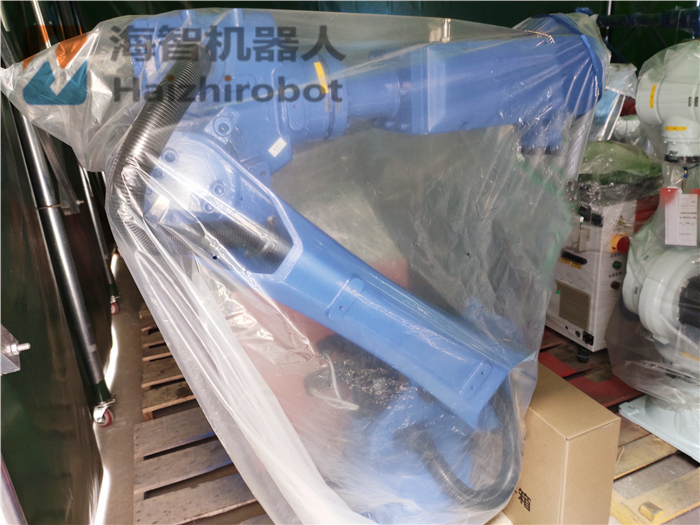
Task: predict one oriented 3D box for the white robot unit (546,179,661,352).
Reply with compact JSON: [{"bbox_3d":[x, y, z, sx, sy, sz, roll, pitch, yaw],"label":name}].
[{"bbox_3d":[0.895,0.010,1.876,0.215,0.567,0.284,-12,20,-19],"label":"white robot unit"}]

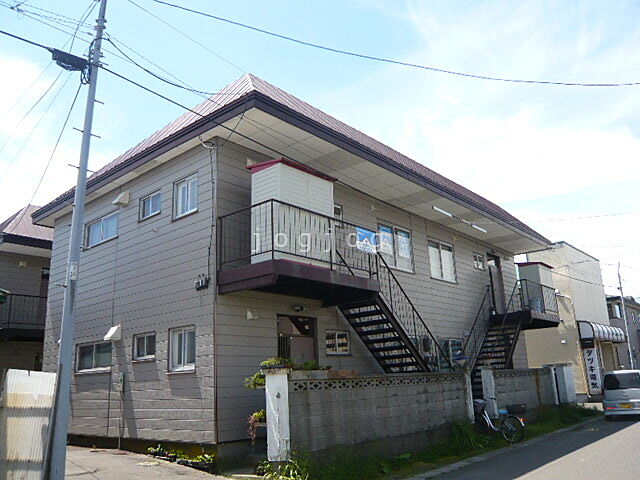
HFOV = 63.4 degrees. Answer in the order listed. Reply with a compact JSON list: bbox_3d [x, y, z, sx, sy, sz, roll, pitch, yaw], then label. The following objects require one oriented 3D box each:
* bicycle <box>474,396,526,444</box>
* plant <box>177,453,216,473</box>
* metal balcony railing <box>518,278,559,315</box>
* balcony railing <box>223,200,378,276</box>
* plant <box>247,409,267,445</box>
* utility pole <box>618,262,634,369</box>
[{"bbox_3d":[4.587,4.771,13.709,0.550,1.040,1.760,8,-18,-35],"label":"bicycle"},{"bbox_3d":[-2.252,4.030,9.405,0.980,0.280,0.240,-15,-19,39],"label":"plant"},{"bbox_3d":[8.636,2.328,20.323,0.420,1.140,3.450,-15,-19,39],"label":"metal balcony railing"},{"bbox_3d":[-0.314,0.241,10.861,1.500,1.120,3.310,-15,-19,39],"label":"balcony railing"},{"bbox_3d":[-1.006,3.152,8.750,0.360,0.580,0.380,-15,-19,39],"label":"plant"},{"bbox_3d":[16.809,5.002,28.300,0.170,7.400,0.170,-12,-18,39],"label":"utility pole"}]

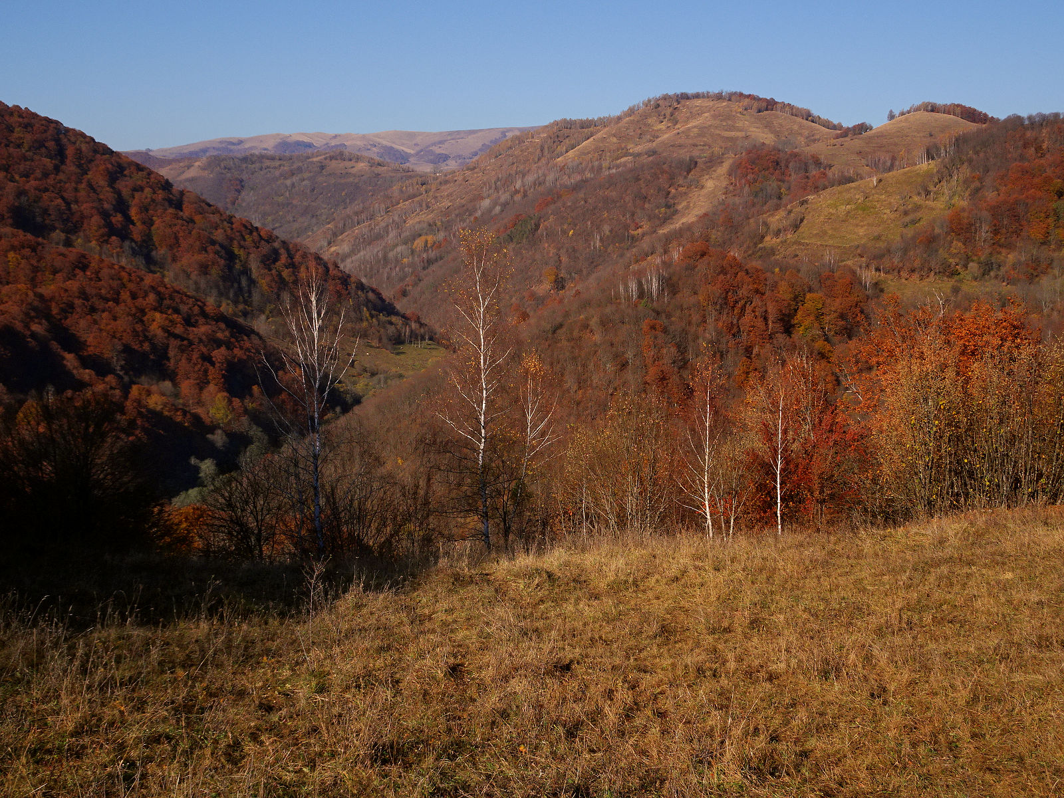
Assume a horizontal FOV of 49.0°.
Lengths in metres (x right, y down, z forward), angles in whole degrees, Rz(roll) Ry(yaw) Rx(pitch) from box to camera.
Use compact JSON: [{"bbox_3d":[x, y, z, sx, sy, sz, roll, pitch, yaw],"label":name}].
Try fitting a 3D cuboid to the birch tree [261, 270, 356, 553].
[{"bbox_3d":[-5.300,0.410,27.800,2.250,6.950,2.150,0,9,0],"label":"birch tree"}]

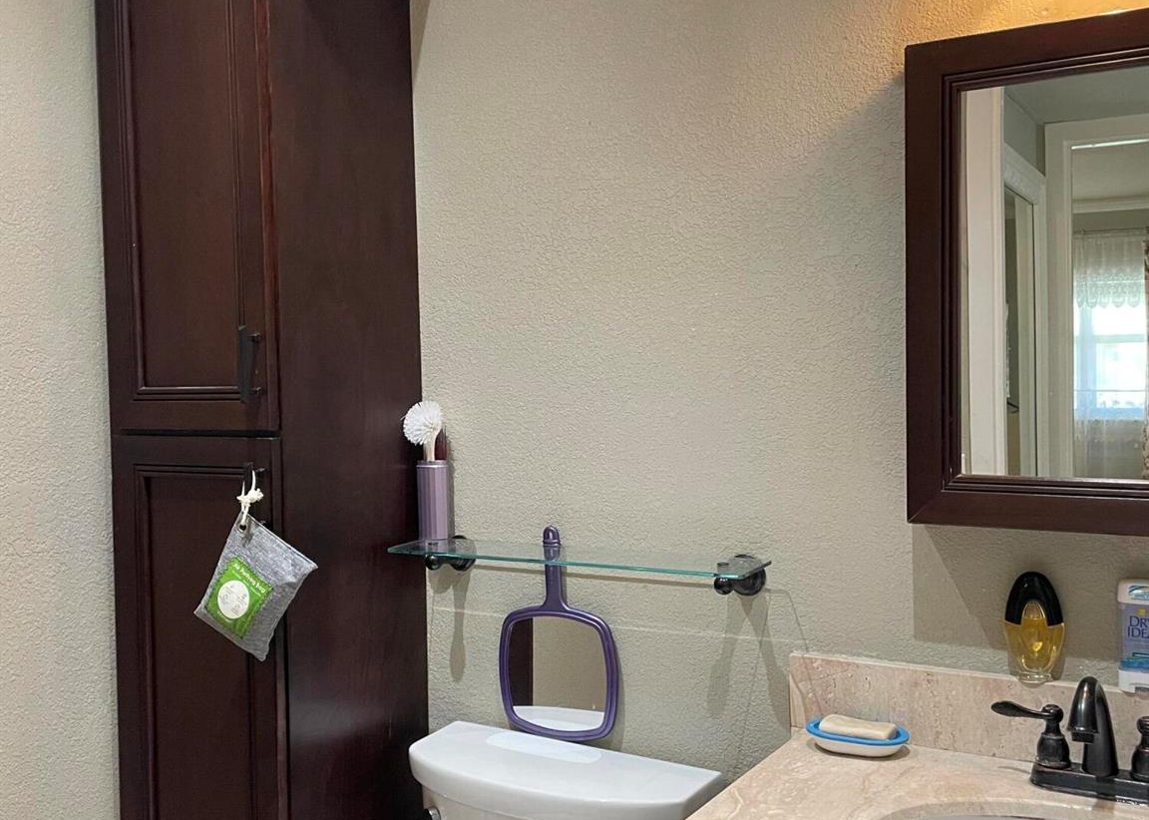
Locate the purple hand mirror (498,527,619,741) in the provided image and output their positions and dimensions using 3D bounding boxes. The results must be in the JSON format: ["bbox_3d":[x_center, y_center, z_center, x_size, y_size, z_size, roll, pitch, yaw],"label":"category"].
[{"bbox_3d":[-0.027,0.340,1.749,0.212,0.321,0.018,0,0,30],"label":"purple hand mirror"}]

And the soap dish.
[{"bbox_3d":[0.365,0.426,1.483,0.132,0.024,0.093,0,2,22],"label":"soap dish"}]

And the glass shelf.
[{"bbox_3d":[-0.005,0.232,1.676,0.568,0.057,0.148,0,2,30],"label":"glass shelf"}]

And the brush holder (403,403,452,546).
[{"bbox_3d":[-0.236,0.097,1.842,0.064,0.223,0.065,-1,2,0],"label":"brush holder"}]

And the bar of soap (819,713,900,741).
[{"bbox_3d":[0.368,0.418,1.488,0.093,0.027,0.055,0,2,22],"label":"bar of soap"}]

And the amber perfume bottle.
[{"bbox_3d":[0.563,0.264,1.410,0.070,0.138,0.037,0,2,30],"label":"amber perfume bottle"}]

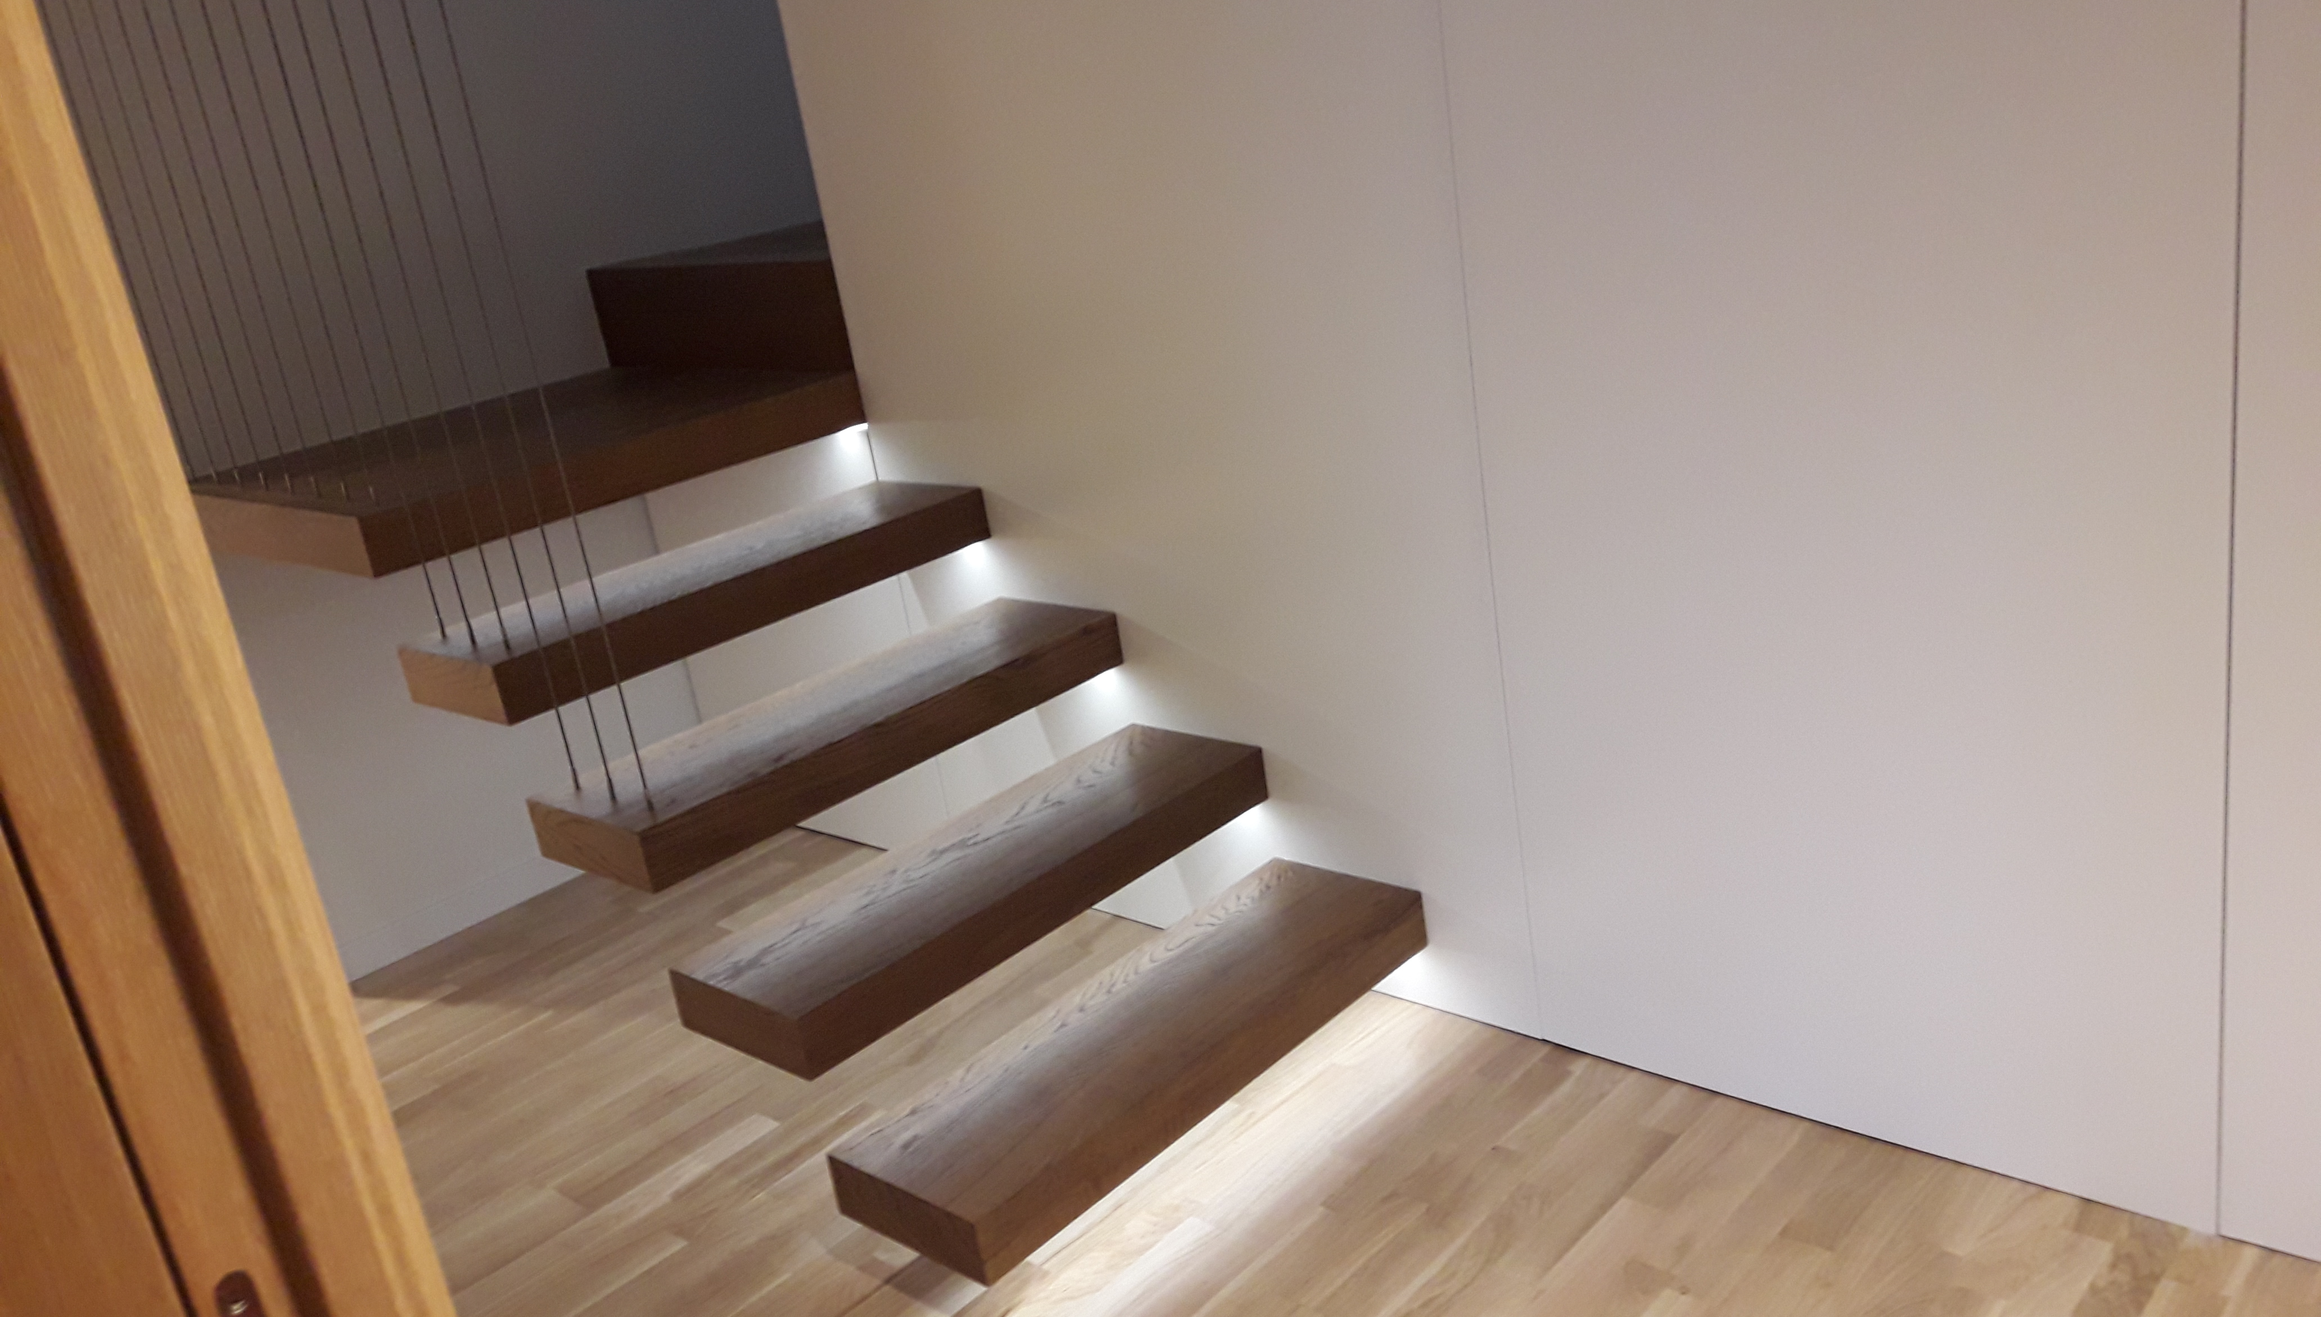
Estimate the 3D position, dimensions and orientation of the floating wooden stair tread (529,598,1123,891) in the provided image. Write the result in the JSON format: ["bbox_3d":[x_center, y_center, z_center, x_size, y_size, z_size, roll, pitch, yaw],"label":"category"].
[{"bbox_3d":[-0.455,0.100,2.765,0.269,0.084,0.895,9,25,42],"label":"floating wooden stair tread"}]

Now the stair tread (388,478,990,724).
[{"bbox_3d":[-0.679,-0.108,2.882,0.269,0.084,0.895,9,25,42],"label":"stair tread"}]

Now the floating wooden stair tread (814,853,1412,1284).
[{"bbox_3d":[-0.008,0.517,2.533,0.269,0.084,0.895,9,25,42],"label":"floating wooden stair tread"}]

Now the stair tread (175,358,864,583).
[{"bbox_3d":[-1.085,-0.342,3.160,0.763,0.088,0.897,9,25,42],"label":"stair tread"}]

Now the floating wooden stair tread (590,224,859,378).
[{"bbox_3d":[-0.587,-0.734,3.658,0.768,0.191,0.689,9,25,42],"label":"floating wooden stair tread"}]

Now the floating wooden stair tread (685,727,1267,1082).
[{"bbox_3d":[-0.232,0.309,2.649,0.269,0.084,0.895,9,25,42],"label":"floating wooden stair tread"}]

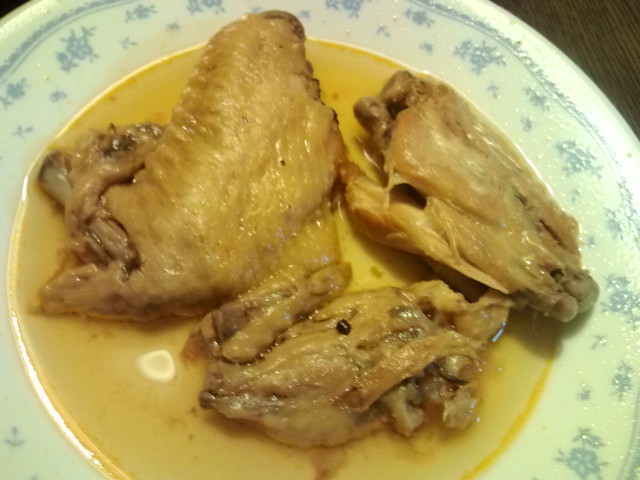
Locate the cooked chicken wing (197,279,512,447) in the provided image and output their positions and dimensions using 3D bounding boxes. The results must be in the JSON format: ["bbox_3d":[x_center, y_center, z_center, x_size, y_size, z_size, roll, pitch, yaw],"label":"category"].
[{"bbox_3d":[0.014,0.033,0.173,0.095,0.030,0.046,-3,64,-11],"label":"cooked chicken wing"}]

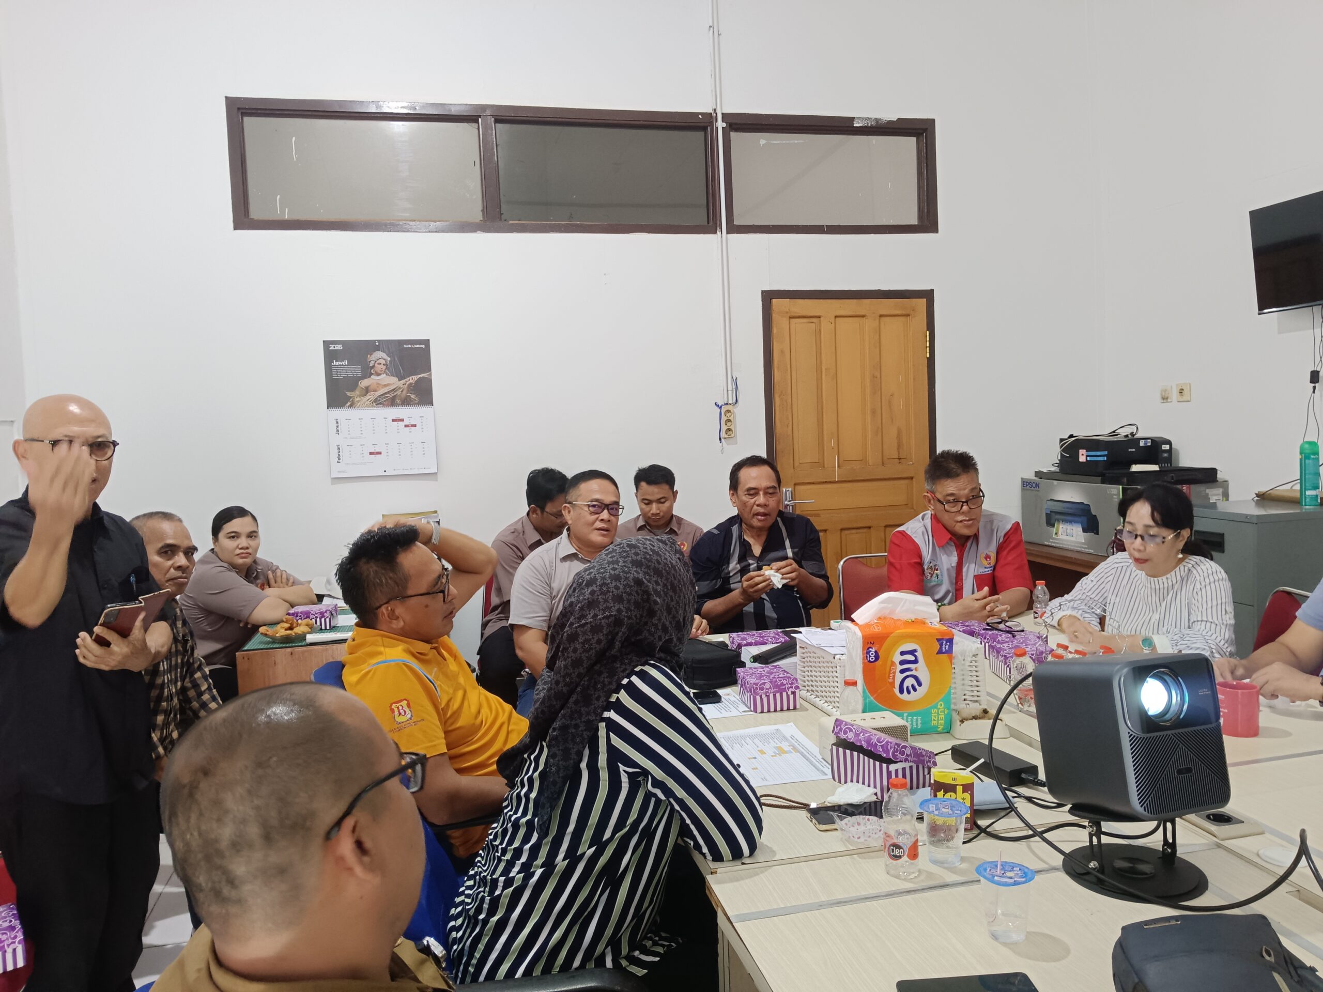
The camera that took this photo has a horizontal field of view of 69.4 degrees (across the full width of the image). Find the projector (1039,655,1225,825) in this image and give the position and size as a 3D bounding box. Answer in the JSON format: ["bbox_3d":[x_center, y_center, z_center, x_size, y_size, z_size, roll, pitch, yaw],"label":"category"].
[{"bbox_3d":[0.667,0.336,1.372,0.160,0.203,0.181,-3,-8,-13],"label":"projector"}]

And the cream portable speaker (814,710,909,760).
[{"bbox_3d":[0.398,0.479,1.882,0.152,0.073,0.090,-3,4,-10],"label":"cream portable speaker"}]

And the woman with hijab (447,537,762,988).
[{"bbox_3d":[0.000,0.676,1.450,0.760,1.200,0.500,-5,5,-37],"label":"woman with hijab"}]

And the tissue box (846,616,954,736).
[{"bbox_3d":[0.484,0.365,1.945,0.177,0.207,0.118,-2,4,0],"label":"tissue box"}]

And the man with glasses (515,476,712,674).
[{"bbox_3d":[-0.130,0.569,2.950,0.500,1.280,0.700,-4,4,-27],"label":"man with glasses"}]

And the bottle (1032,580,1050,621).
[{"bbox_3d":[1.125,0.318,2.832,0.050,0.131,0.050,-3,4,-12],"label":"bottle"}]

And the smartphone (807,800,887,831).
[{"bbox_3d":[0.316,0.499,1.496,0.163,0.010,0.077,-3,4,-6],"label":"smartphone"}]

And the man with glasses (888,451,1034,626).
[{"bbox_3d":[1.010,0.500,3.240,0.500,1.300,0.680,-2,4,3],"label":"man with glasses"}]

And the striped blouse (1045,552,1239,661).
[{"bbox_3d":[1.235,0.389,2.430,0.370,0.490,0.490,-5,5,-34],"label":"striped blouse"}]

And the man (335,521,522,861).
[{"bbox_3d":[-0.230,0.669,1.990,0.780,1.220,0.500,-3,4,-6],"label":"man"}]

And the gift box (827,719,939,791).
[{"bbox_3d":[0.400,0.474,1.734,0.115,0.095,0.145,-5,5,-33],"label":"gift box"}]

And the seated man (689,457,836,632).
[{"bbox_3d":[0.335,0.519,2.980,0.510,1.260,0.720,-3,4,-3],"label":"seated man"}]

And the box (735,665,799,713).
[{"bbox_3d":[0.252,0.458,2.266,0.106,0.067,0.147,-3,4,-11],"label":"box"}]

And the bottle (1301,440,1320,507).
[{"bbox_3d":[2.365,-0.082,3.479,0.062,0.235,0.062,-3,4,-12],"label":"bottle"}]

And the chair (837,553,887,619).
[{"bbox_3d":[0.985,0.687,3.520,0.470,0.890,0.550,-3,4,-13],"label":"chair"}]

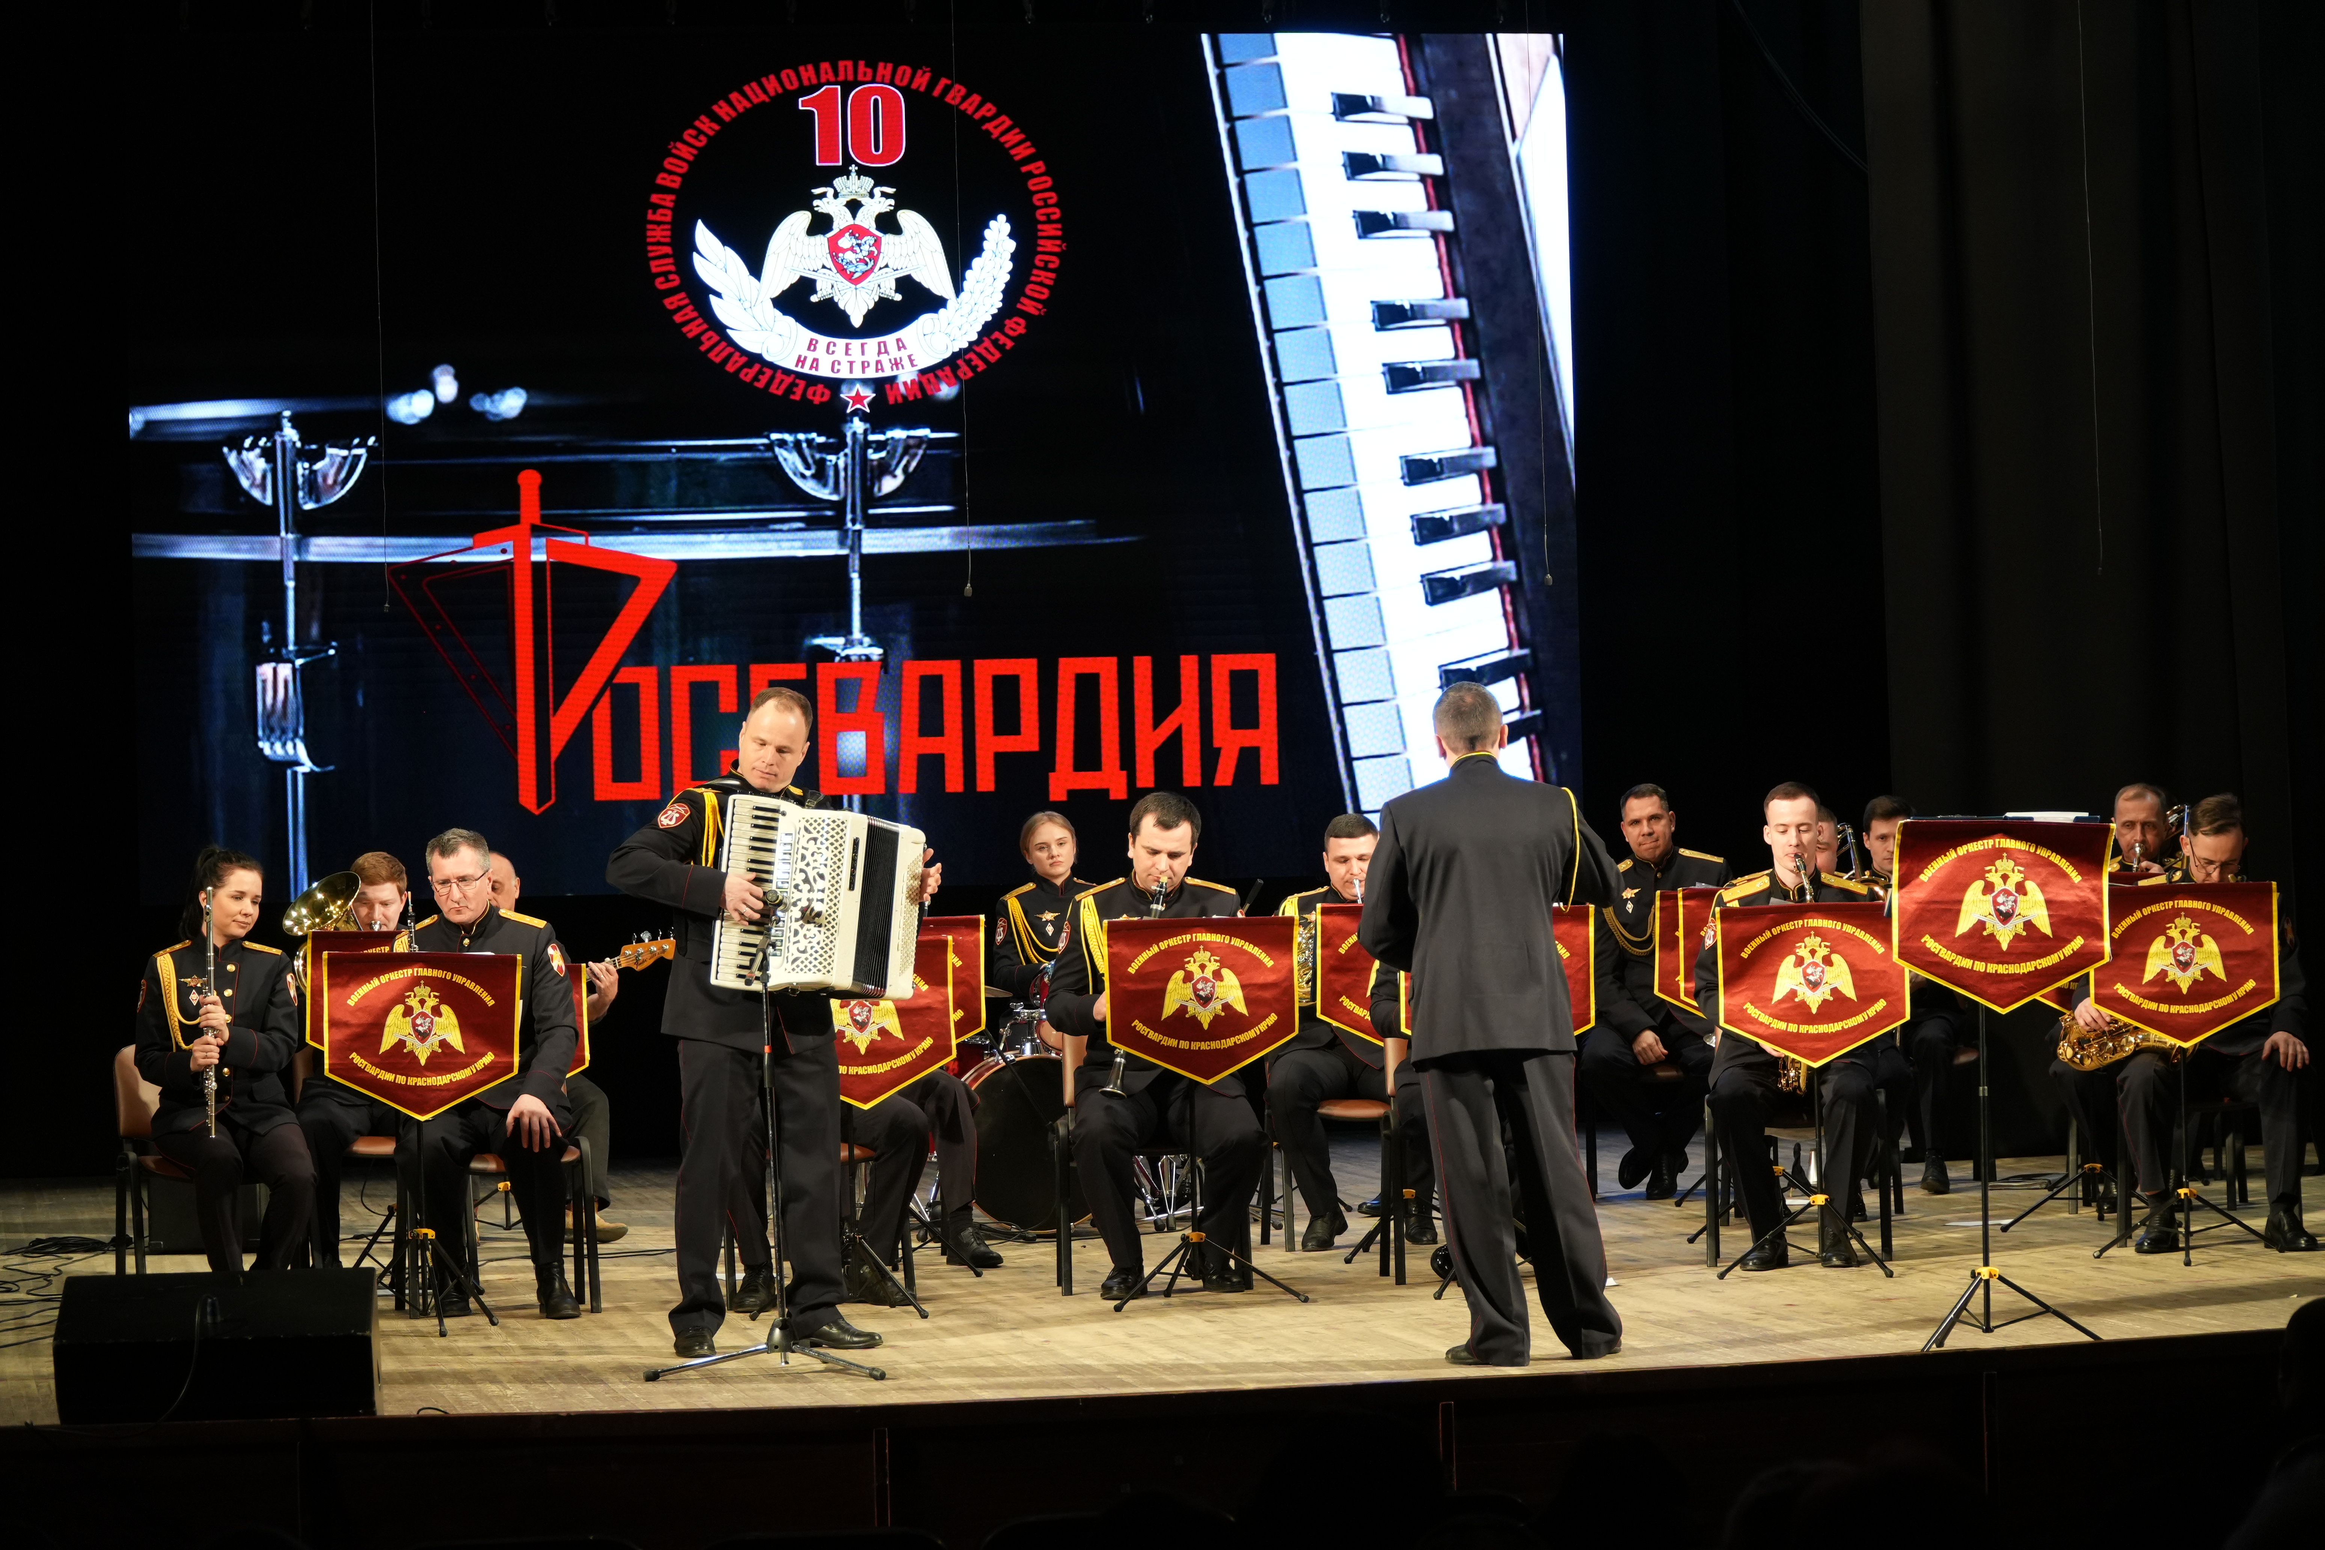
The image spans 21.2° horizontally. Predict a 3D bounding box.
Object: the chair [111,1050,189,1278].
[{"bbox_3d":[-2.618,1.143,17.200,0.530,0.810,0.570,-1,-1,-16],"label":"chair"}]

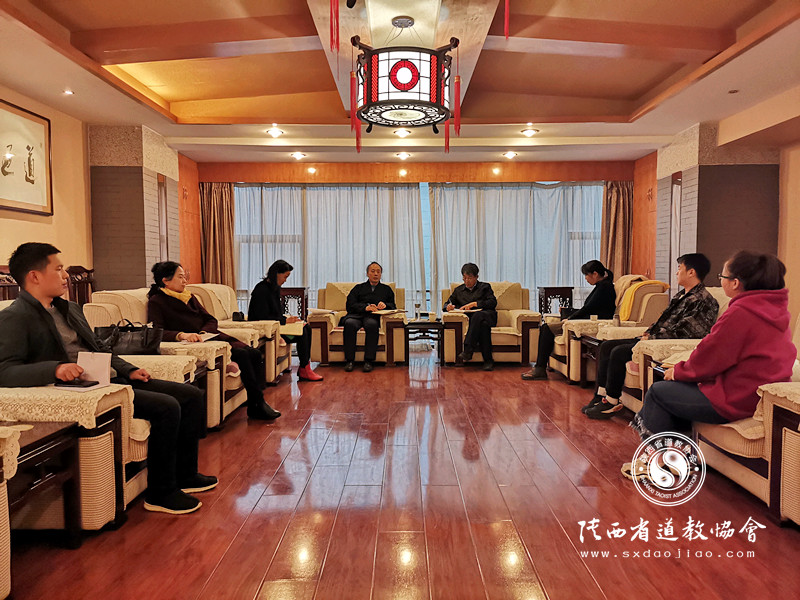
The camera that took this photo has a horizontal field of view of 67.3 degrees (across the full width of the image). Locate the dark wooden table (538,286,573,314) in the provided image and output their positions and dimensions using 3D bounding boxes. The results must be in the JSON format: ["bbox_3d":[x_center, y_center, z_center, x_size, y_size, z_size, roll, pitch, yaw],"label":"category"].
[{"bbox_3d":[1.955,0.267,7.597,0.360,0.860,0.360,0,3,1],"label":"dark wooden table"}]

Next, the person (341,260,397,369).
[{"bbox_3d":[-0.348,0.149,6.811,0.600,1.180,1.000,0,3,1],"label":"person"}]

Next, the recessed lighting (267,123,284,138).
[{"bbox_3d":[-1.358,-1.836,6.568,0.180,0.070,0.180,0,3,0],"label":"recessed lighting"}]

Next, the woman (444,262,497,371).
[{"bbox_3d":[0.812,0.155,6.810,0.600,1.165,0.950,1,3,12],"label":"woman"}]

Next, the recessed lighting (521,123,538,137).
[{"bbox_3d":[1.422,-1.834,6.559,0.180,0.070,0.180,0,3,0],"label":"recessed lighting"}]

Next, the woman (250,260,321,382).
[{"bbox_3d":[-1.143,0.195,6.067,0.770,1.182,0.500,-1,3,-8],"label":"woman"}]

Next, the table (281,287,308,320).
[{"bbox_3d":[-1.378,0.277,7.660,0.403,0.852,0.387,0,3,0],"label":"table"}]

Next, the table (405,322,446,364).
[{"bbox_3d":[0.281,0.484,7.013,0.442,0.495,0.608,0,3,0],"label":"table"}]

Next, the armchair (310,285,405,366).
[{"bbox_3d":[-0.479,0.255,7.168,1.090,0.930,0.960,0,3,1],"label":"armchair"}]

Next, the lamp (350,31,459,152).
[{"bbox_3d":[0.023,-1.365,4.021,0.685,0.608,0.707,0,3,0],"label":"lamp"}]

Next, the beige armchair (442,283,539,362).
[{"bbox_3d":[1.032,0.256,7.170,1.105,0.928,0.972,0,3,0],"label":"beige armchair"}]

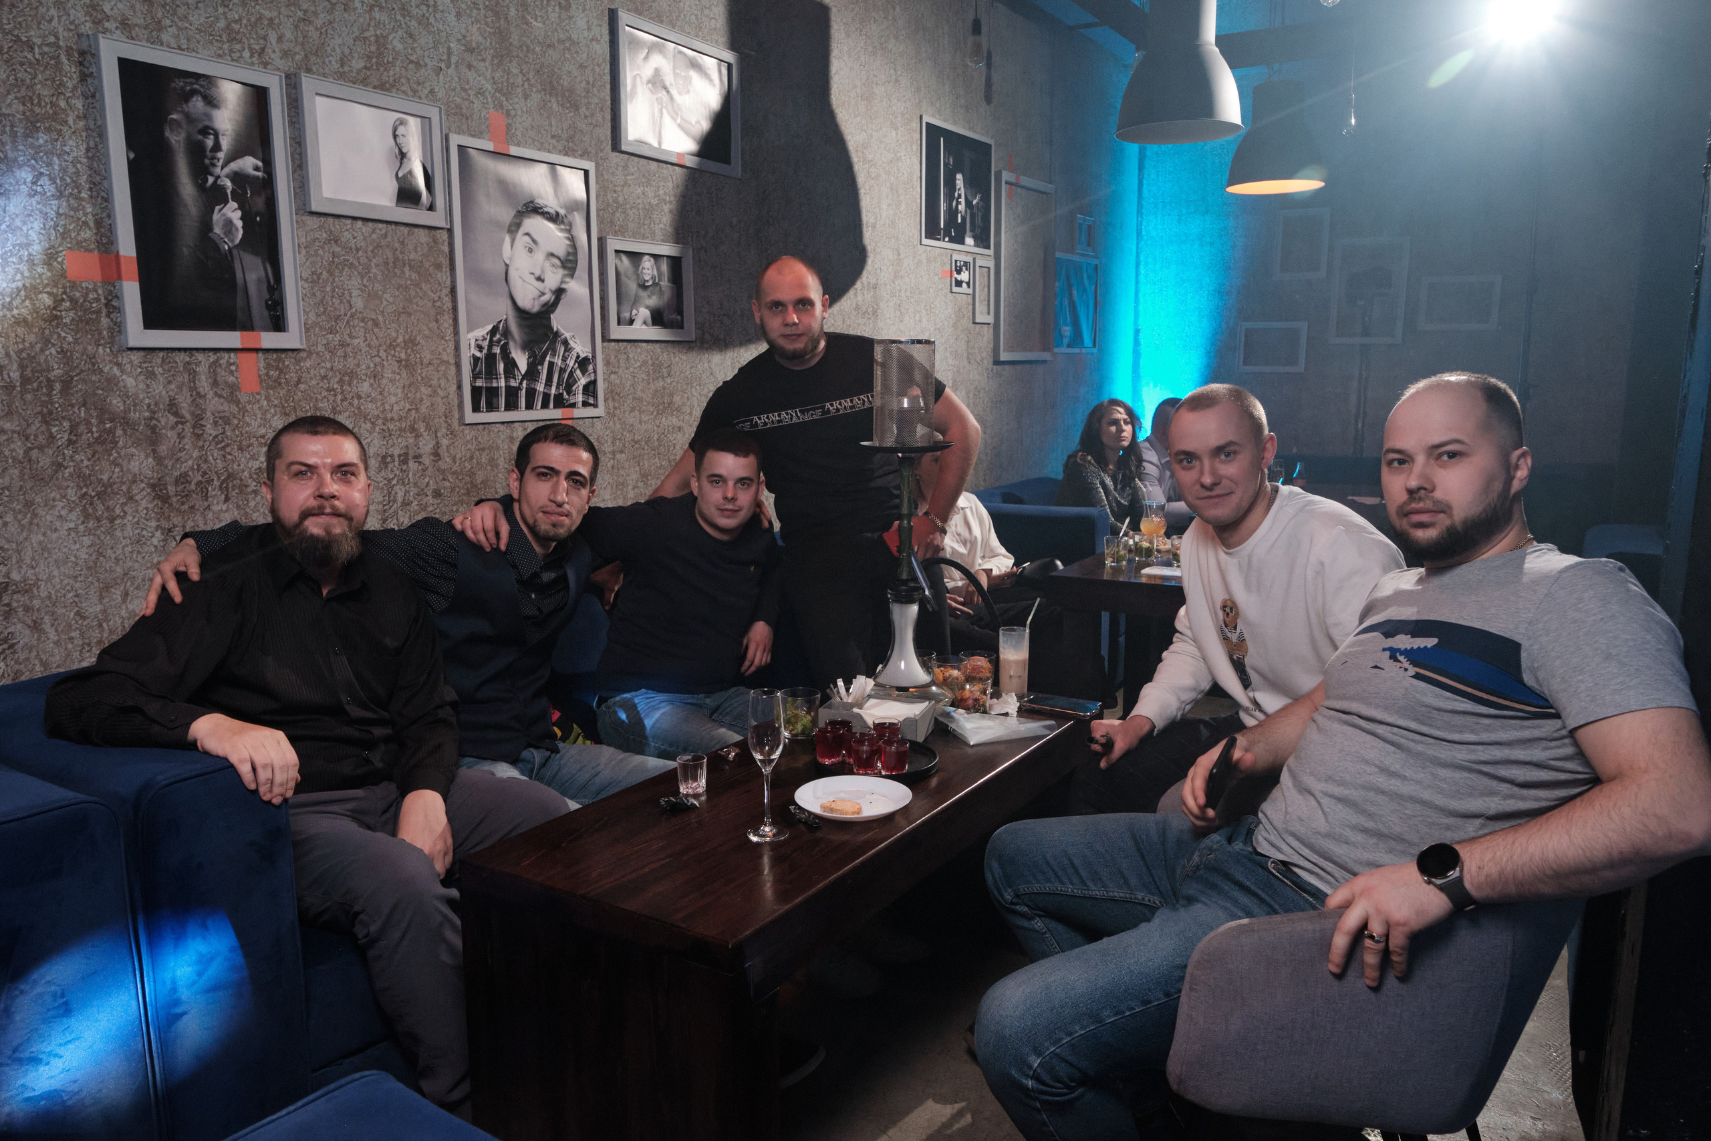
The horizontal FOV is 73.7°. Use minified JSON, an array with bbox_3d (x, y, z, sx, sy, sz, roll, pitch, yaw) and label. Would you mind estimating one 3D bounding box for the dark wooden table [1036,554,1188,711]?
[{"bbox_3d":[1.157,0.301,4.062,0.600,0.700,1.150,5,11,28],"label":"dark wooden table"}]

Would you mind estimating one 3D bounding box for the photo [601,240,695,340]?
[{"bbox_3d":[-0.587,-0.795,3.260,0.028,0.270,0.348,7,12,32],"label":"photo"}]

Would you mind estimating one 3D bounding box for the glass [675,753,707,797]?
[{"bbox_3d":[-0.282,0.354,1.977,0.051,0.059,0.051,0,10,0],"label":"glass"}]

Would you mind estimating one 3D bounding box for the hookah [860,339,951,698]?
[{"bbox_3d":[0.106,-0.093,2.431,0.205,0.780,0.205,0,10,0],"label":"hookah"}]

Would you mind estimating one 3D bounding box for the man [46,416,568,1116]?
[{"bbox_3d":[-0.900,0.385,1.957,0.840,1.260,0.850,-6,12,-31],"label":"man"}]

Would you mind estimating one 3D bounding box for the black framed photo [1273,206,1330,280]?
[{"bbox_3d":[2.380,-1.728,6.055,0.253,0.356,0.028,7,12,32],"label":"black framed photo"}]

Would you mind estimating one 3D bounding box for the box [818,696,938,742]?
[{"bbox_3d":[0.042,0.282,2.205,0.196,0.052,0.120,4,10,17],"label":"box"}]

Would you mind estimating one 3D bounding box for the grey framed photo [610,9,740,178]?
[{"bbox_3d":[-0.504,-1.354,3.287,0.028,0.361,0.515,7,12,32],"label":"grey framed photo"}]

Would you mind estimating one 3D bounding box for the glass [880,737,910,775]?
[{"bbox_3d":[0.072,0.335,2.054,0.051,0.059,0.051,0,10,0],"label":"glass"}]

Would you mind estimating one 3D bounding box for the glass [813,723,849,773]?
[{"bbox_3d":[-0.046,0.324,2.101,0.051,0.059,0.051,7,12,33],"label":"glass"}]

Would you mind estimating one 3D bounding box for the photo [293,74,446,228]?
[{"bbox_3d":[-1.053,-0.907,2.508,0.028,0.271,0.344,7,12,32],"label":"photo"}]

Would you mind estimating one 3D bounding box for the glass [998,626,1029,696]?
[{"bbox_3d":[0.359,0.205,2.580,0.067,0.142,0.067,0,10,0],"label":"glass"}]

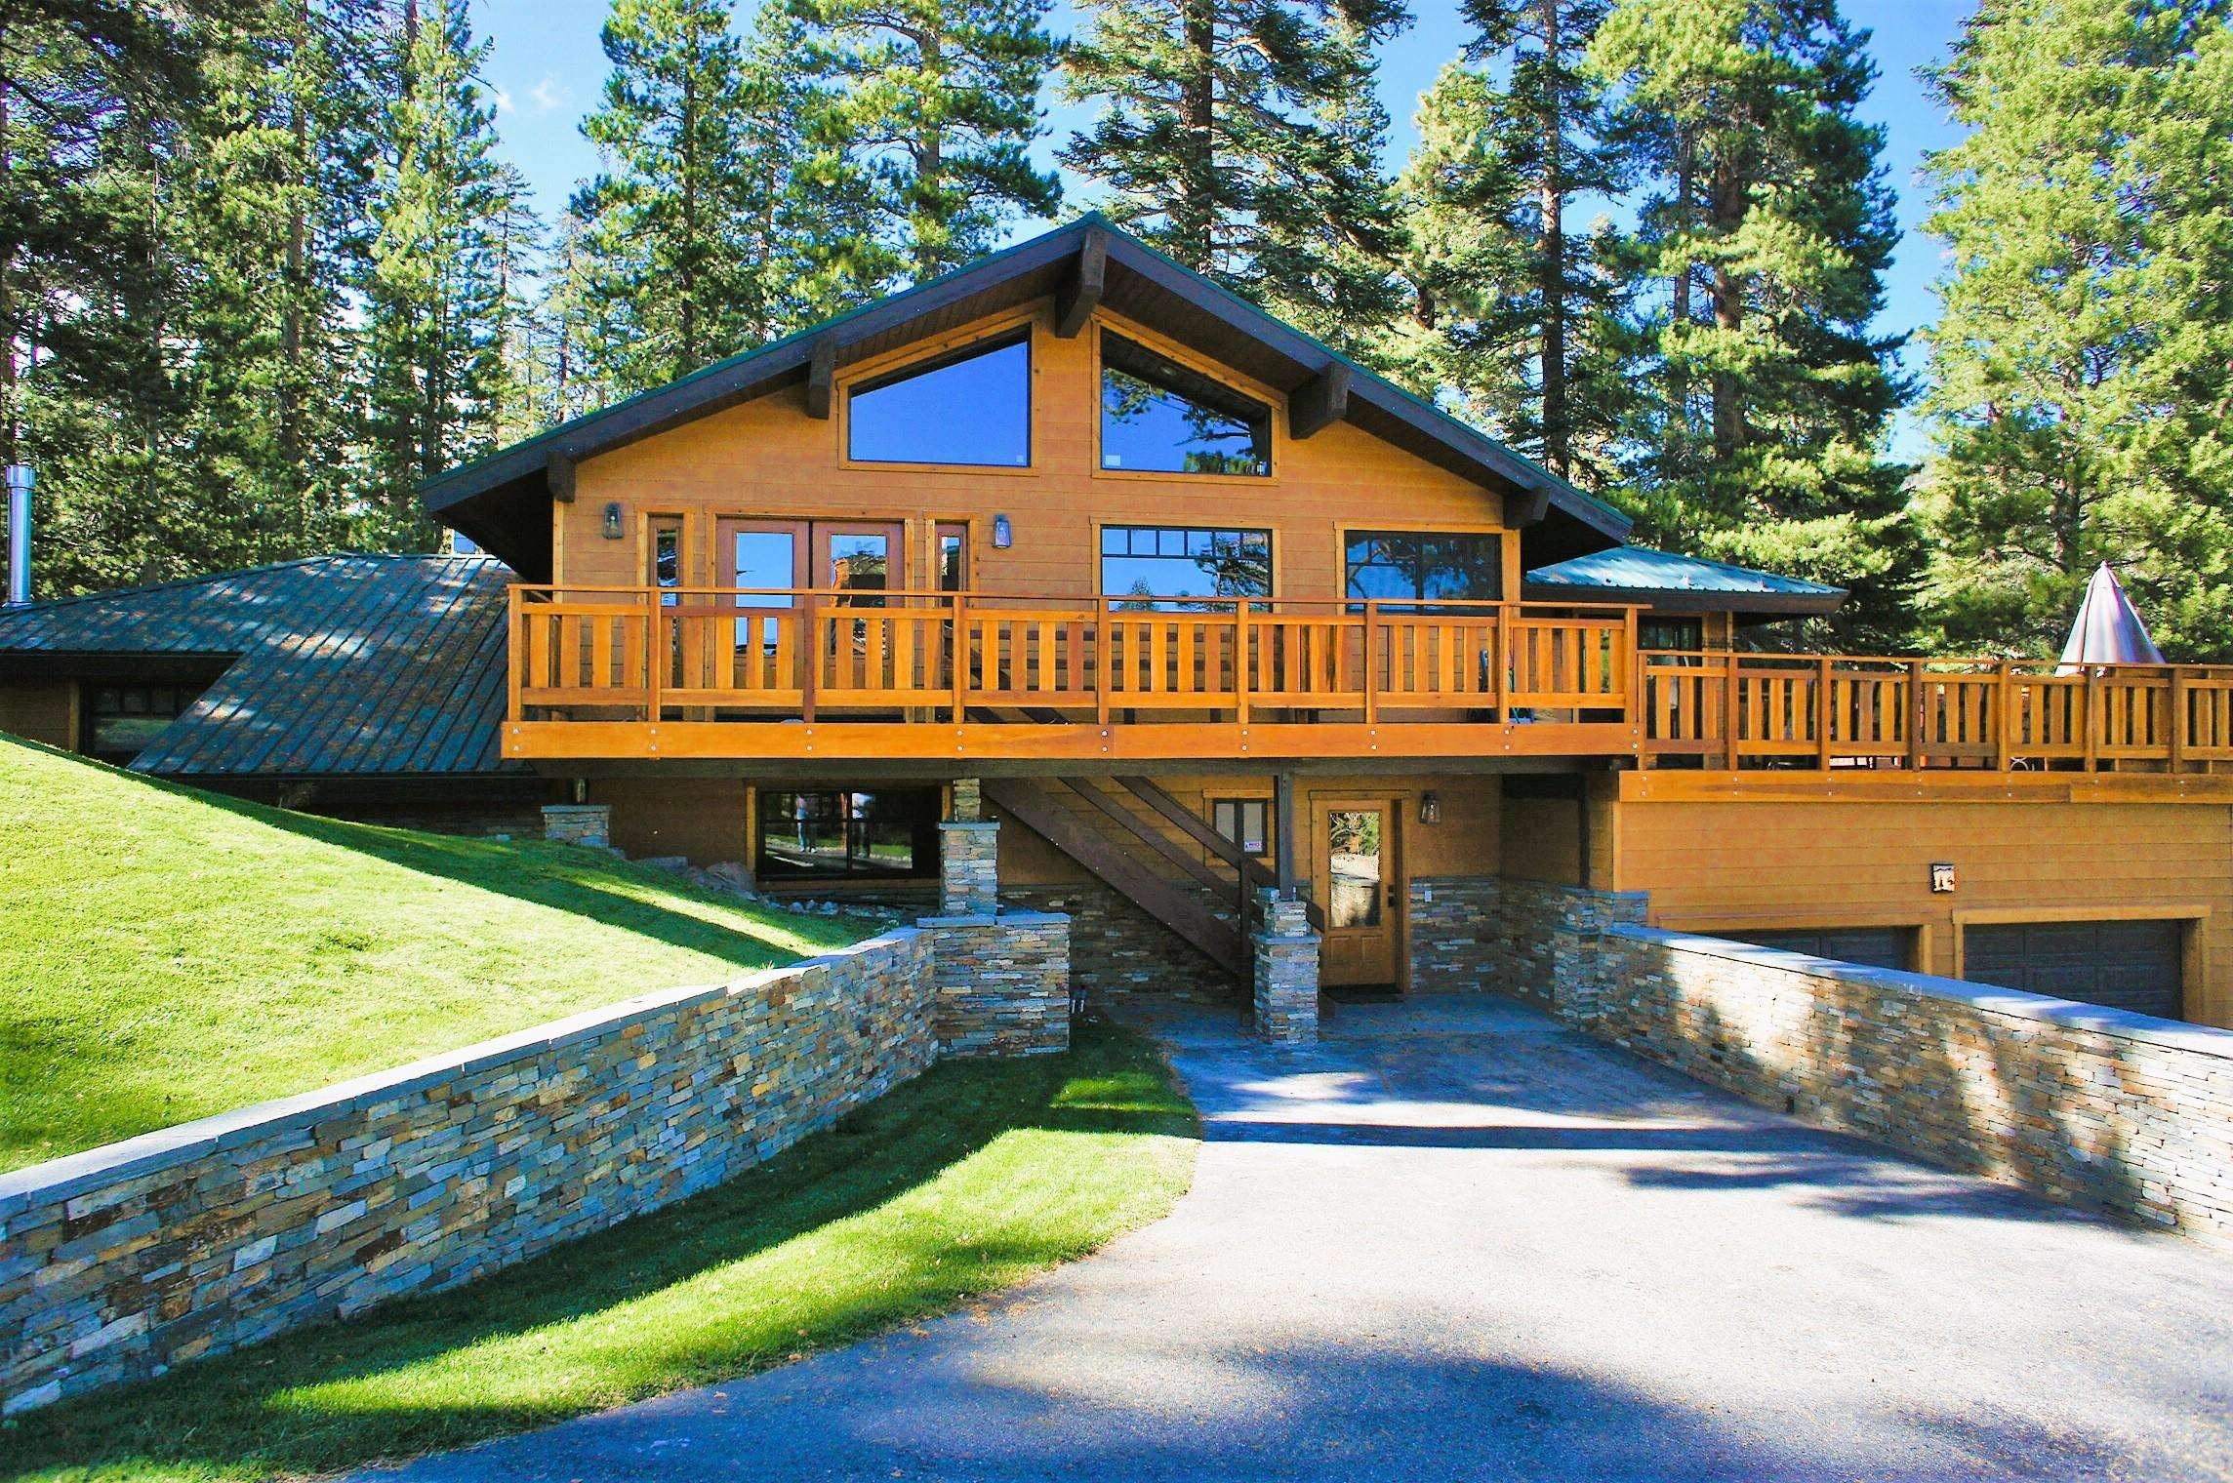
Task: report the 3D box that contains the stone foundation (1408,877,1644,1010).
[{"bbox_3d":[4.100,2.161,15.195,1.335,1.320,2.650,0,0,-11],"label":"stone foundation"}]

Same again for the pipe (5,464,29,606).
[{"bbox_3d":[-14.030,-2.624,19.033,0.304,1.832,0.304,0,0,-11],"label":"pipe"}]

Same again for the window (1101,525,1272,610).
[{"bbox_3d":[0.757,-1.834,15.872,1.854,0.969,0.120,0,0,-11],"label":"window"}]

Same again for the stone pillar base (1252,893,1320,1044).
[{"bbox_3d":[1.553,2.039,13.624,0.508,1.363,0.508,0,0,-11],"label":"stone pillar base"}]

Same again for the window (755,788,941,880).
[{"bbox_3d":[-2.720,0.946,15.207,1.880,0.945,0.120,0,0,-11],"label":"window"}]

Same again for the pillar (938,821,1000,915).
[{"bbox_3d":[-1.302,1.084,13.039,0.513,0.817,0.513,0,0,-11],"label":"pillar"}]

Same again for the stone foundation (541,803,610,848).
[{"bbox_3d":[-4.494,0.684,12.372,0.487,0.385,0.487,0,0,-11],"label":"stone foundation"}]

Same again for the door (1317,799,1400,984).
[{"bbox_3d":[2.656,1.670,16.272,0.983,2.100,0.150,0,0,-11],"label":"door"}]

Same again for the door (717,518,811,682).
[{"bbox_3d":[-3.578,-1.195,15.081,0.913,2.089,0.100,0,0,-11],"label":"door"}]

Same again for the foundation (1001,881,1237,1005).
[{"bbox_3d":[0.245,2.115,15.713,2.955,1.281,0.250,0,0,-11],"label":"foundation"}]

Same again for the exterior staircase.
[{"bbox_3d":[0.054,1.285,14.916,3.450,2.880,1.100,0,0,-11],"label":"exterior staircase"}]

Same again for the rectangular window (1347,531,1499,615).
[{"bbox_3d":[3.401,-1.854,16.371,1.871,0.922,0.120,0,0,-11],"label":"rectangular window"}]

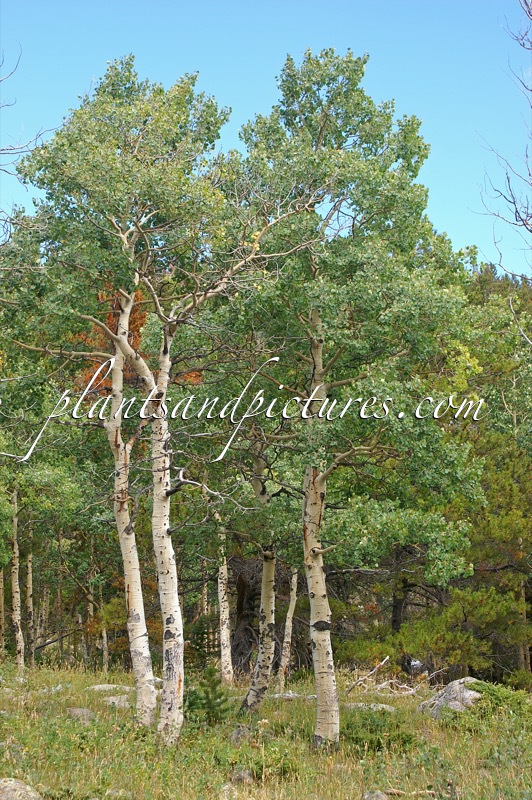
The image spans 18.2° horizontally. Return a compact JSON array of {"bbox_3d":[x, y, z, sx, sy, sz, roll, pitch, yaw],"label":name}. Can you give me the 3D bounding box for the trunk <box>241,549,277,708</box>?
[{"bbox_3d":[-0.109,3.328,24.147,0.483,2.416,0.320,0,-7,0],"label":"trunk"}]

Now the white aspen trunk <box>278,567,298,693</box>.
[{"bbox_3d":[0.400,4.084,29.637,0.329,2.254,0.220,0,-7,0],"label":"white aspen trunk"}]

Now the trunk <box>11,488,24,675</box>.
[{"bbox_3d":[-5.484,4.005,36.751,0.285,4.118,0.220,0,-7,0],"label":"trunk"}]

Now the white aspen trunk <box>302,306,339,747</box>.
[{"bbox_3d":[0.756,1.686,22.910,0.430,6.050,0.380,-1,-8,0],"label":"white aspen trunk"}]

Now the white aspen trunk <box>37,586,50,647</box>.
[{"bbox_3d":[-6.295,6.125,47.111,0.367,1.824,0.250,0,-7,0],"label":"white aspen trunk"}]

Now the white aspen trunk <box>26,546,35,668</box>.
[{"bbox_3d":[-5.611,4.944,39.678,0.176,2.923,0.170,0,-7,0],"label":"white aspen trunk"}]

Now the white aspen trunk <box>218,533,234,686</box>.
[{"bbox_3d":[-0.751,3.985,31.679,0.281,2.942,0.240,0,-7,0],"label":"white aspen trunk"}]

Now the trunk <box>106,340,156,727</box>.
[{"bbox_3d":[-2.005,1.934,24.687,0.440,5.740,0.390,-5,-8,-1],"label":"trunk"}]

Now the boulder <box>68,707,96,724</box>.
[{"bbox_3d":[-2.430,4.133,21.815,0.367,0.250,0.330,0,-7,0],"label":"boulder"}]

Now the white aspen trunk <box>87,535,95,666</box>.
[{"bbox_3d":[-4.236,4.839,40.195,0.179,3.202,0.160,0,-7,0],"label":"white aspen trunk"}]

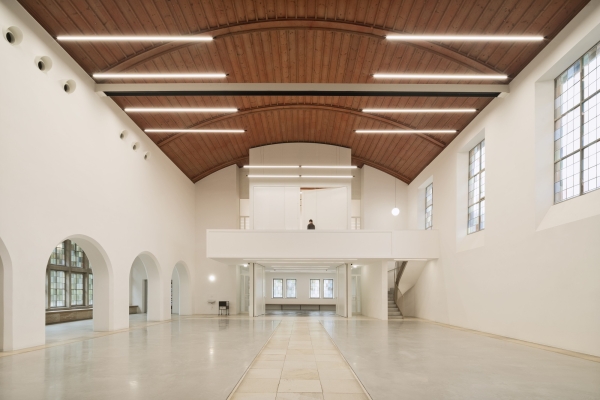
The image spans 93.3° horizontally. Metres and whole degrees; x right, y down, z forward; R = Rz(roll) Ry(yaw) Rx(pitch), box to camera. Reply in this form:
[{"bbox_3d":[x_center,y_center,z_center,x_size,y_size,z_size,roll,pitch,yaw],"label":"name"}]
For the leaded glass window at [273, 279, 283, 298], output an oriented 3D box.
[{"bbox_3d":[-1.579,6.520,20.800,0.730,1.440,0.150,0,-10,0],"label":"leaded glass window"}]

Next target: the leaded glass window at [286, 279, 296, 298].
[{"bbox_3d":[-0.609,6.520,20.800,0.730,1.440,0.150,0,-10,0],"label":"leaded glass window"}]

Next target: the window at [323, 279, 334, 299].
[{"bbox_3d":[2.107,6.520,20.800,0.730,1.440,0.150,0,-10,0],"label":"window"}]

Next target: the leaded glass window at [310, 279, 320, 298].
[{"bbox_3d":[1.138,6.520,20.800,0.730,1.440,0.150,0,-10,0],"label":"leaded glass window"}]

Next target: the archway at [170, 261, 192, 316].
[{"bbox_3d":[-6.562,4.729,15.054,0.650,2.950,2.600,0,-10,0],"label":"archway"}]

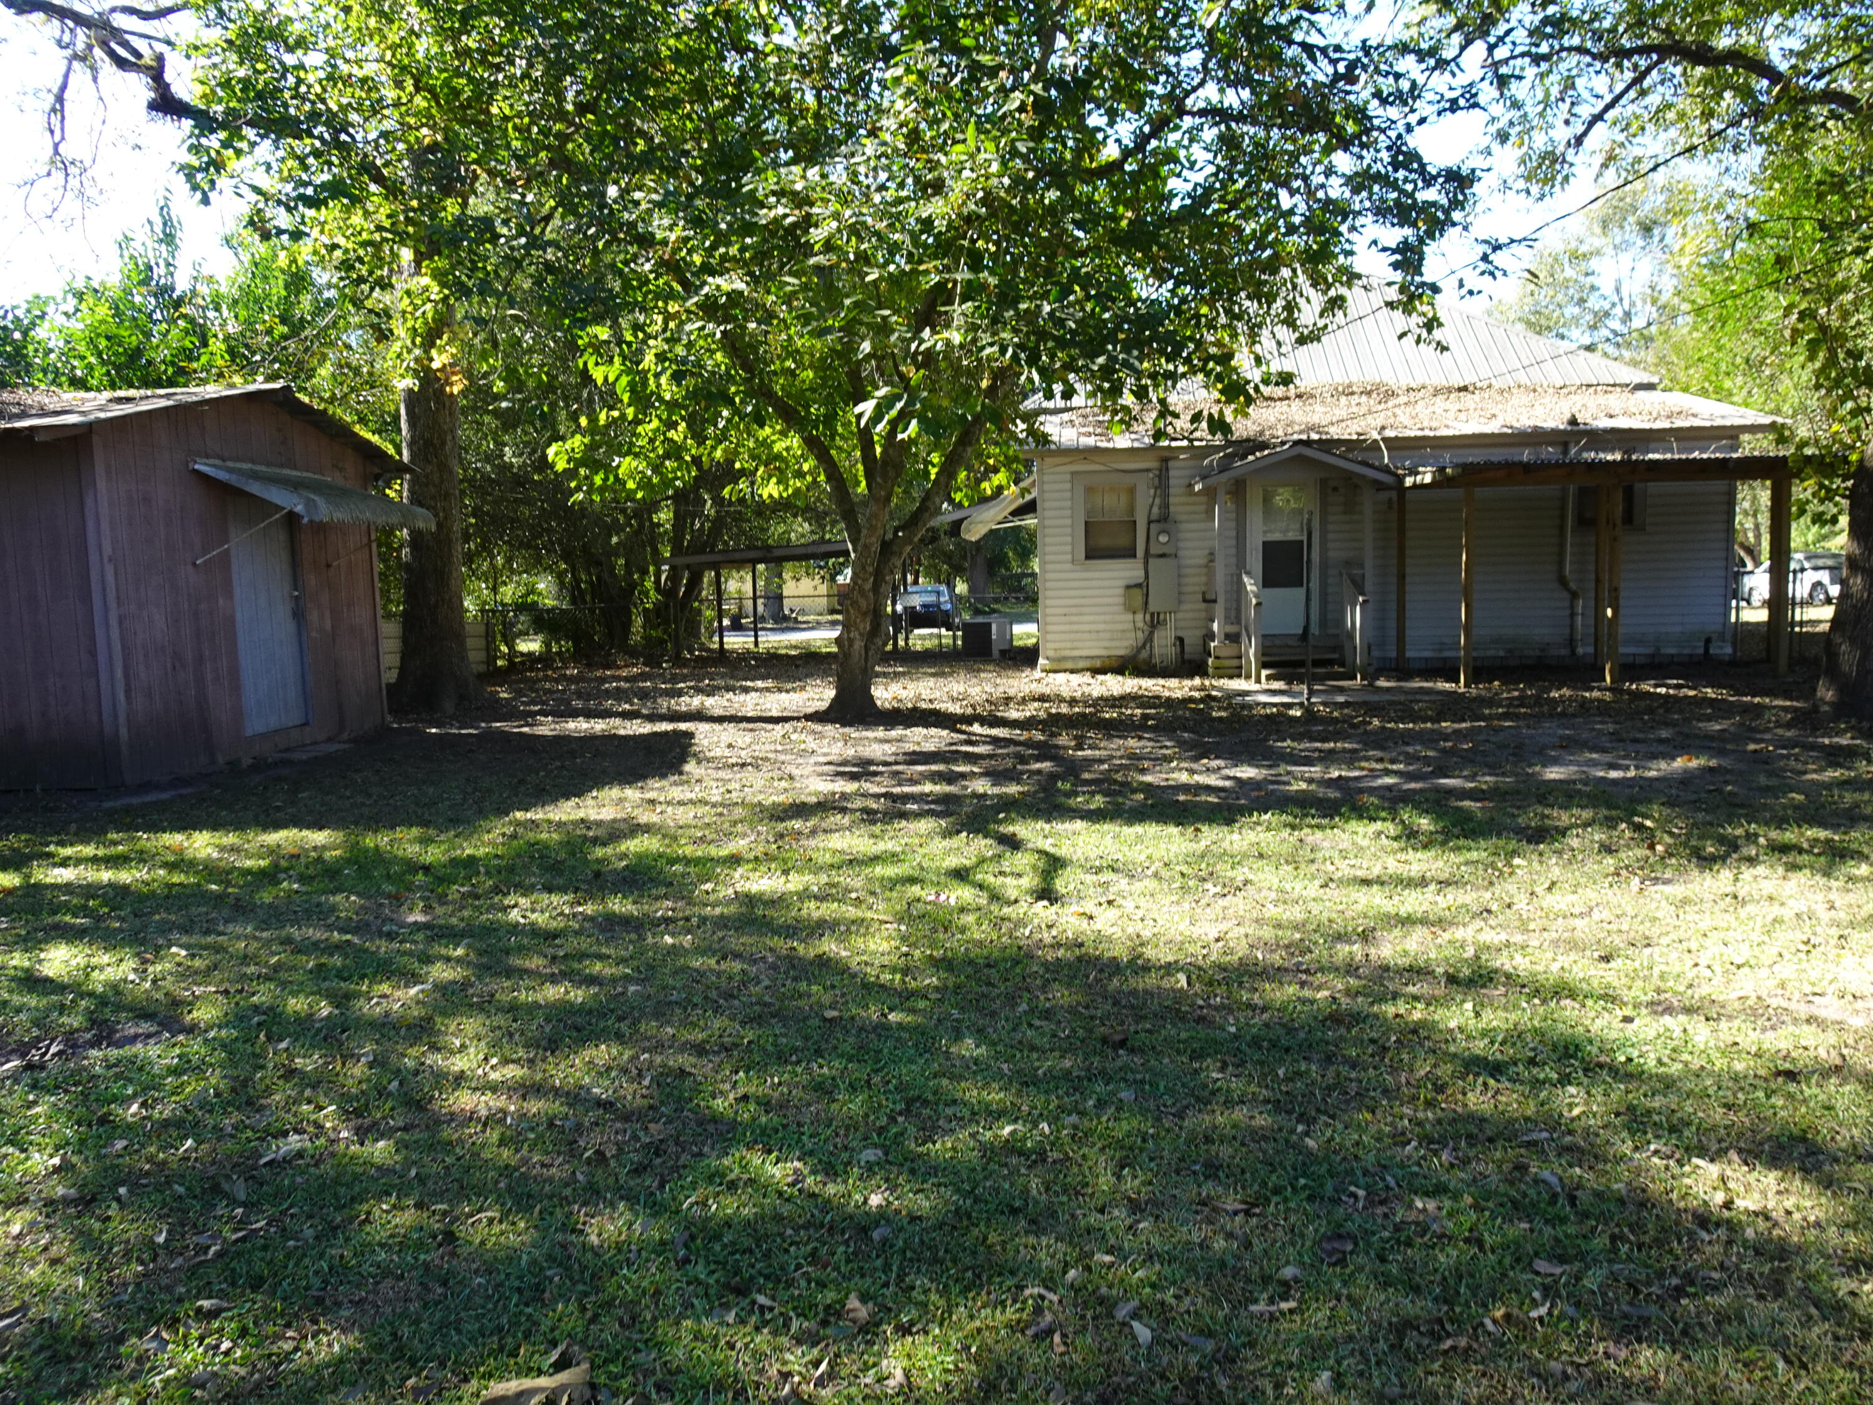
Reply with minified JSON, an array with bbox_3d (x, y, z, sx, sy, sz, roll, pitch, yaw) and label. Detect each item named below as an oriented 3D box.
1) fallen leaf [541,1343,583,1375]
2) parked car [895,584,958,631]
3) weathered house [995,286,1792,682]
[{"bbox_3d":[-0.627,1.096,2.168,0.058,0.028,0.037,0,6,19],"label":"fallen leaf"},{"bbox_3d":[-0.351,-3.209,44.500,1.800,1.580,4.600,-1,6,5],"label":"parked car"},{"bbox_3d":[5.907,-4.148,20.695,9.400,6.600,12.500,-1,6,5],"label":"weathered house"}]

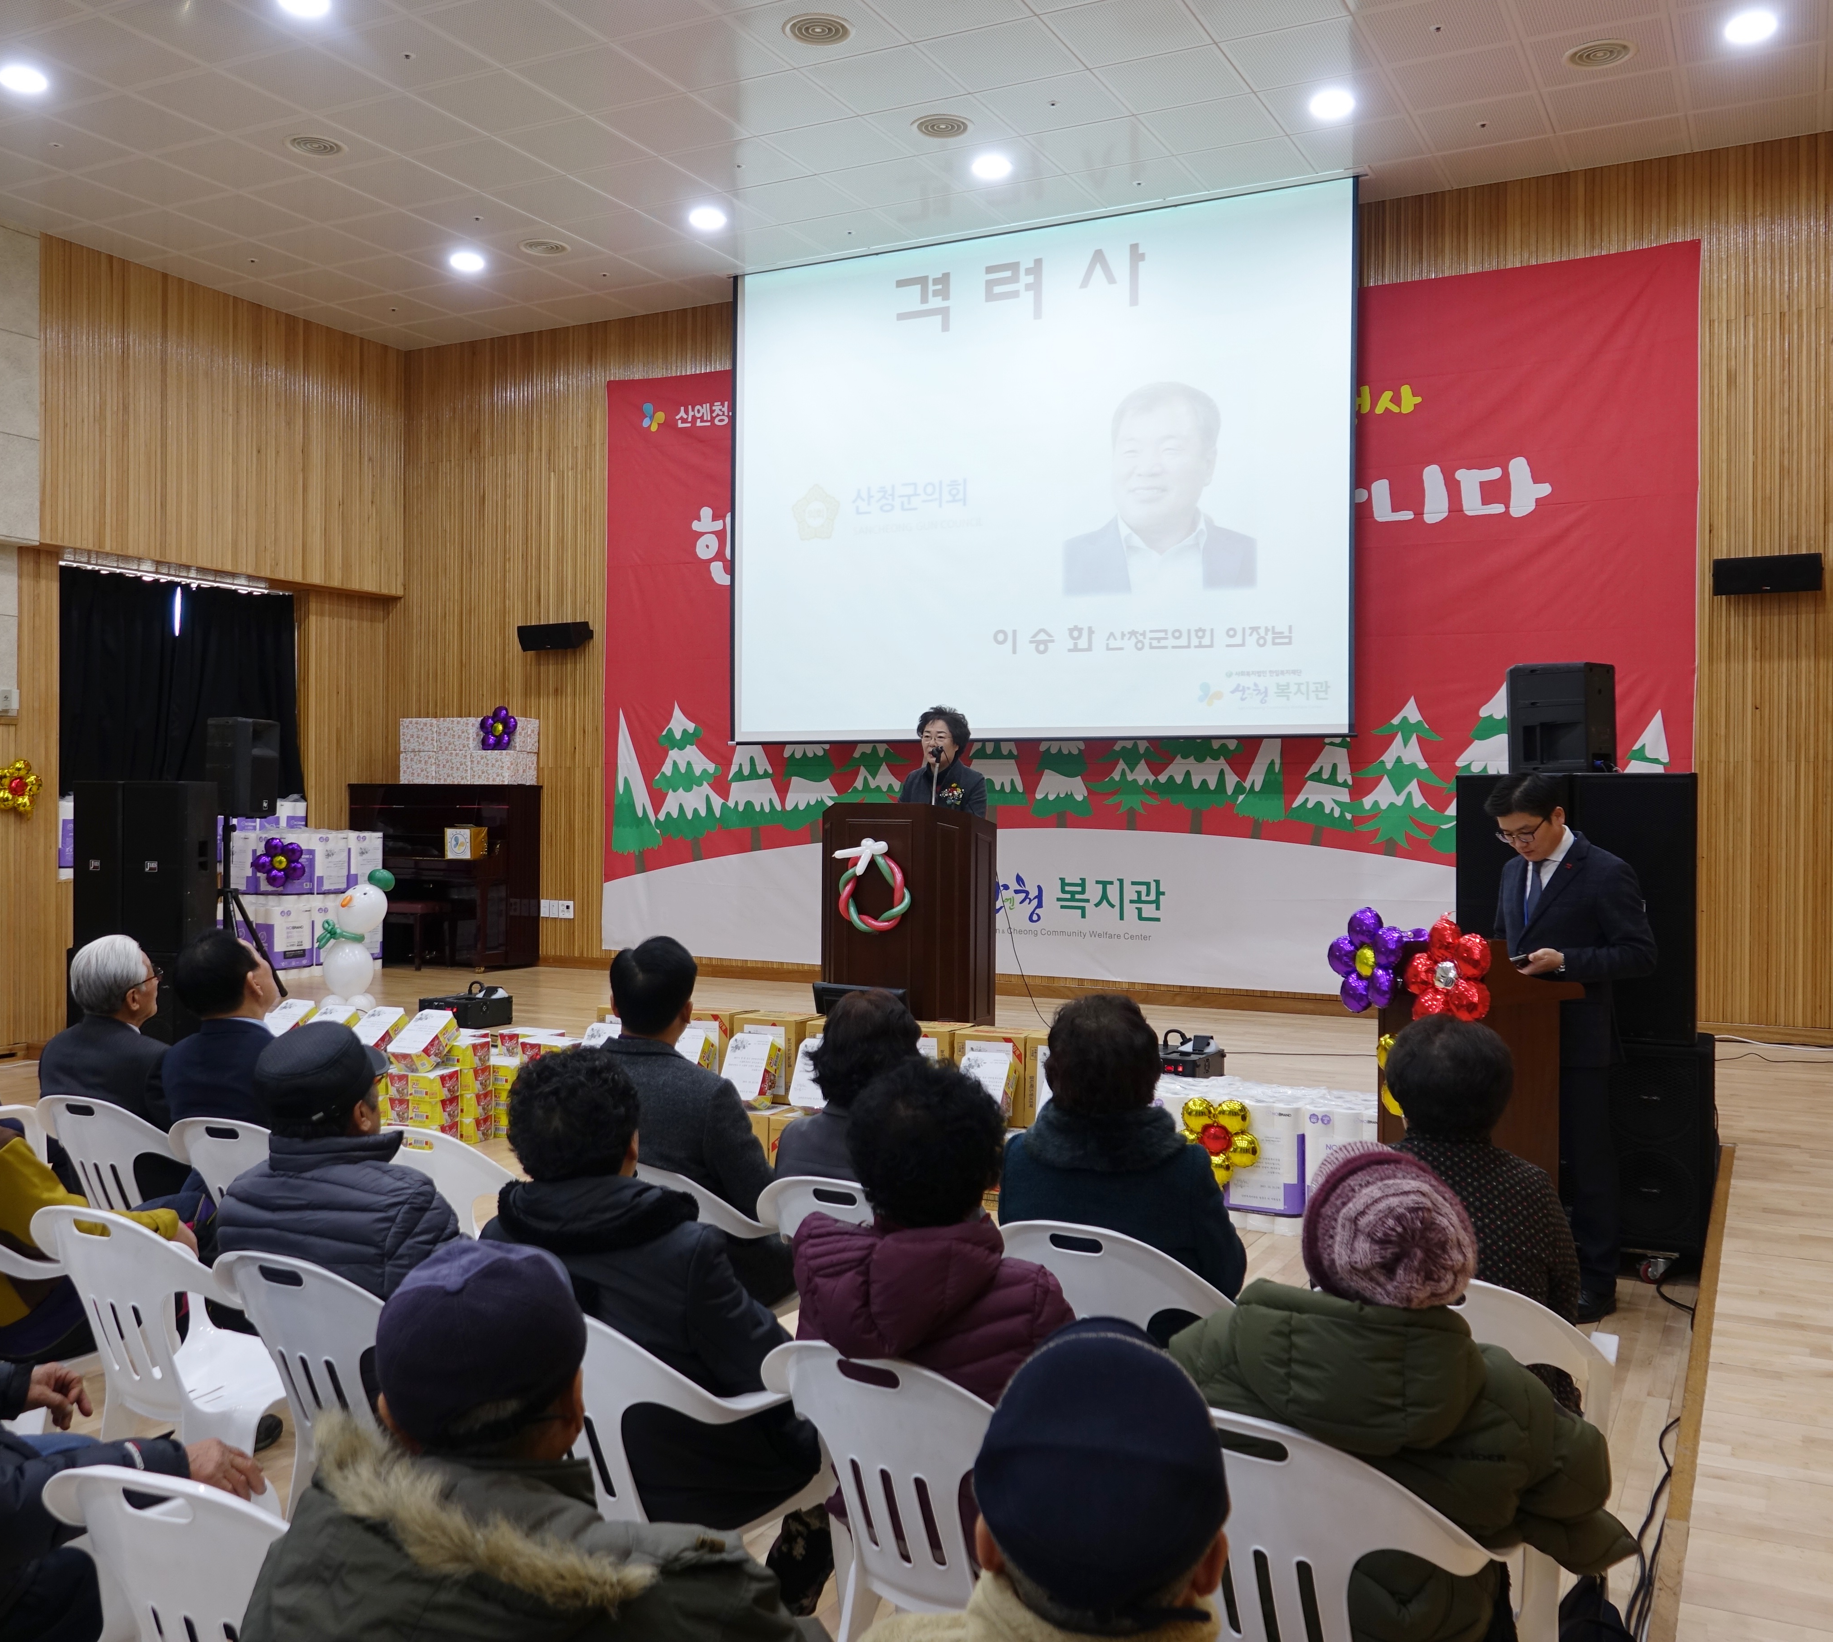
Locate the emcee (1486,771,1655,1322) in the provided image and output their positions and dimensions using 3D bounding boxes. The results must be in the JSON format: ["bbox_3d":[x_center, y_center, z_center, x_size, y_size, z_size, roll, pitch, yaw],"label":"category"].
[{"bbox_3d":[2.041,0.693,5.100,0.330,1.680,0.470,0,1,-28],"label":"emcee"}]

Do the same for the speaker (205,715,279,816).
[{"bbox_3d":[-4.245,-0.334,10.350,0.380,0.640,0.400,1,1,12],"label":"speaker"}]

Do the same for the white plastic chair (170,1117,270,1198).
[{"bbox_3d":[-1.601,1.127,4.285,0.570,0.800,0.560,1,1,27],"label":"white plastic chair"}]

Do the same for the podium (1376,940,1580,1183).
[{"bbox_3d":[1.675,0.953,4.920,0.410,1.160,0.570,0,1,-5],"label":"podium"}]

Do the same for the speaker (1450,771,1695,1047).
[{"bbox_3d":[2.337,0.296,5.788,0.760,0.910,0.380,1,1,28],"label":"speaker"}]

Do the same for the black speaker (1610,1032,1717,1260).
[{"bbox_3d":[2.559,1.113,5.703,0.350,0.720,0.420,1,1,29],"label":"black speaker"}]

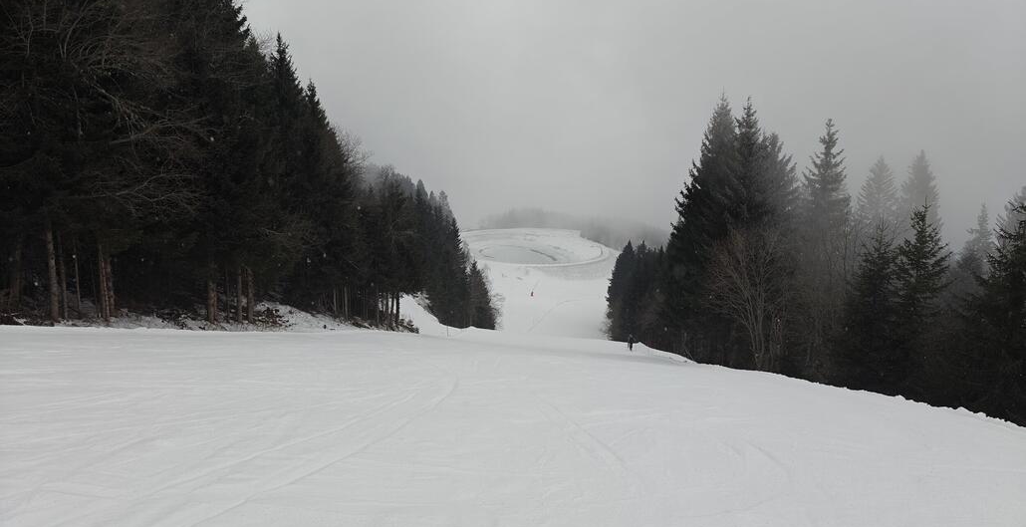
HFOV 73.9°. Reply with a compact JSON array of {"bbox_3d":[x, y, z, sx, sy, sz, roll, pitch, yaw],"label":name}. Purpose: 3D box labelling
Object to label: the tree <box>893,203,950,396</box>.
[{"bbox_3d":[17.609,1.743,29.363,3.100,8.620,3.100,5,10,31],"label":"tree"}]

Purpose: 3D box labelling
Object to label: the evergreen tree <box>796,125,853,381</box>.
[{"bbox_3d":[28.846,-0.757,63.184,5.400,24.580,5.400,4,9,24],"label":"evergreen tree"}]

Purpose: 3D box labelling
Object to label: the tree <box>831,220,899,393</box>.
[{"bbox_3d":[16.400,2.209,31.401,3.400,8.110,3.400,5,10,28],"label":"tree"}]

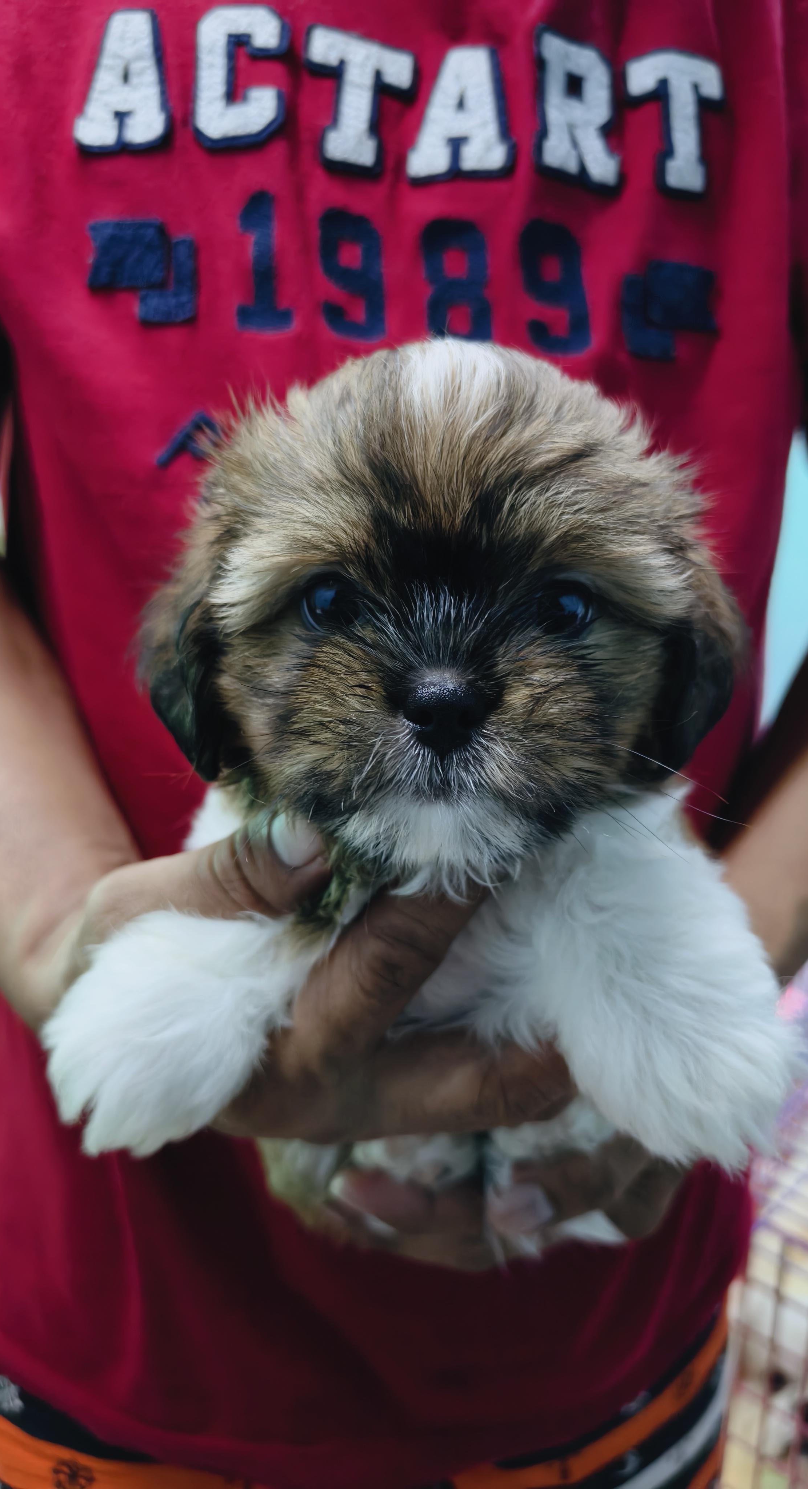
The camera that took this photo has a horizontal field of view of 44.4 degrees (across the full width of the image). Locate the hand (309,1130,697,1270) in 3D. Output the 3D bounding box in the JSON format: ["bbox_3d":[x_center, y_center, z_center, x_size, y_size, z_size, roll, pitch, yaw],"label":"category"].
[{"bbox_3d":[0.045,0.158,0.370,0.155,0.075,0.090,-12,20,-15],"label":"hand"}]

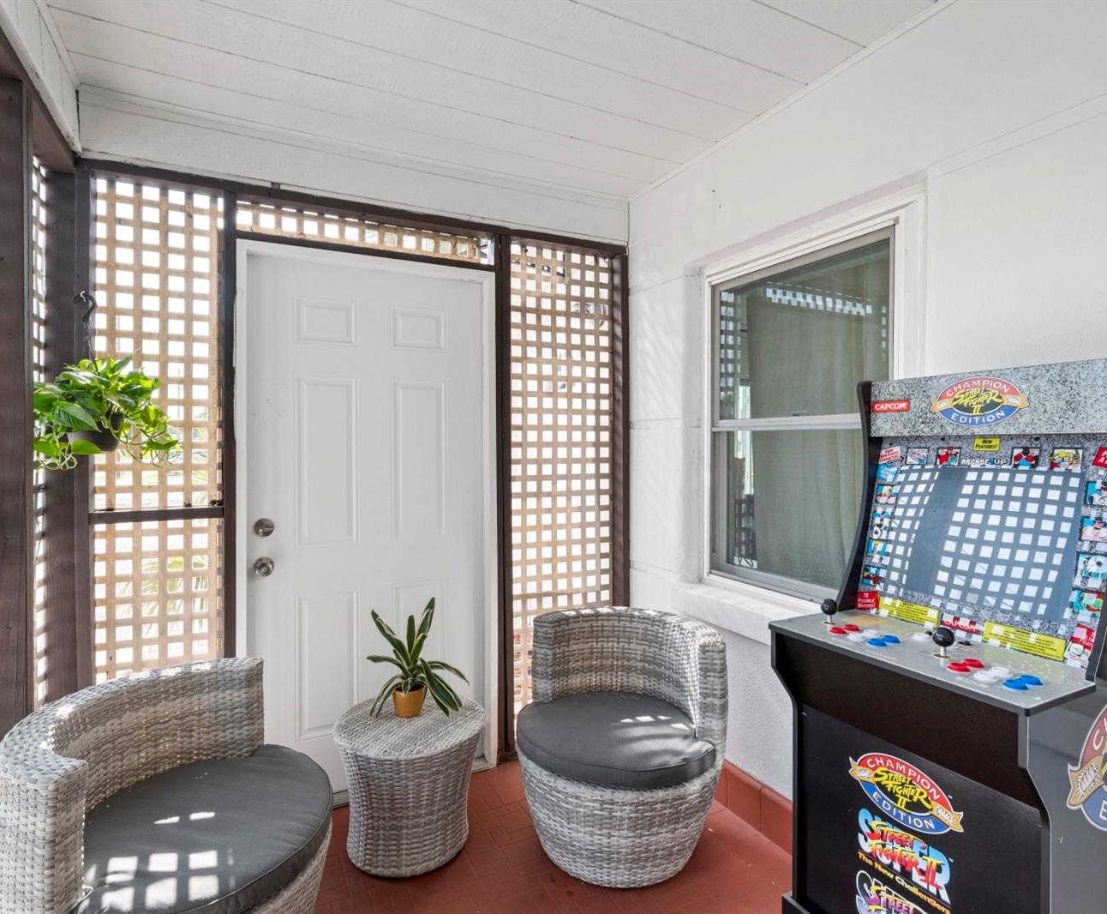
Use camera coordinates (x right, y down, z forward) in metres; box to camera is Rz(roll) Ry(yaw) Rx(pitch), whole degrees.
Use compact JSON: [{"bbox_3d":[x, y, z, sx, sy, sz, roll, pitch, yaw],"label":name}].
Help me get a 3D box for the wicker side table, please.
[{"bbox_3d":[-0.492,1.105,1.973,0.480,0.390,0.480,0,1,-24],"label":"wicker side table"}]

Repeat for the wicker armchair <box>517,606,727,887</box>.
[{"bbox_3d":[0.227,0.956,1.940,0.700,0.690,0.700,0,1,22],"label":"wicker armchair"}]

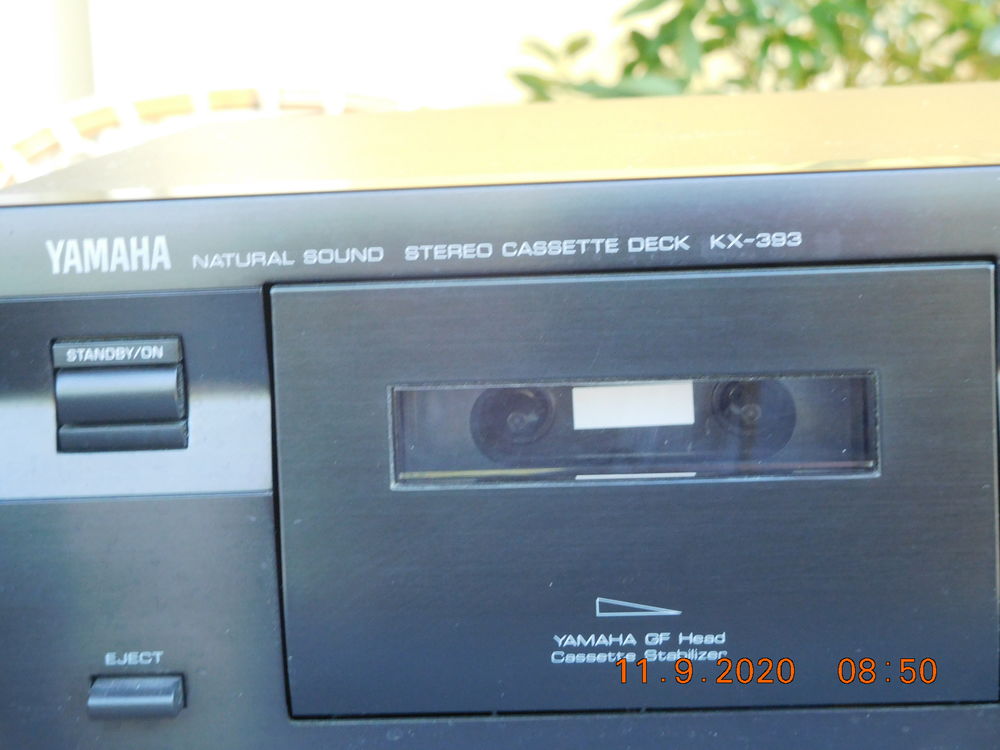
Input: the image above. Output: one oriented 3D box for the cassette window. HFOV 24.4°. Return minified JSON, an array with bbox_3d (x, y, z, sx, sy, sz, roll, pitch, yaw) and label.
[{"bbox_3d":[0.024,0.010,0.414,0.086,0.018,0.007,-2,10,4],"label":"cassette window"}]

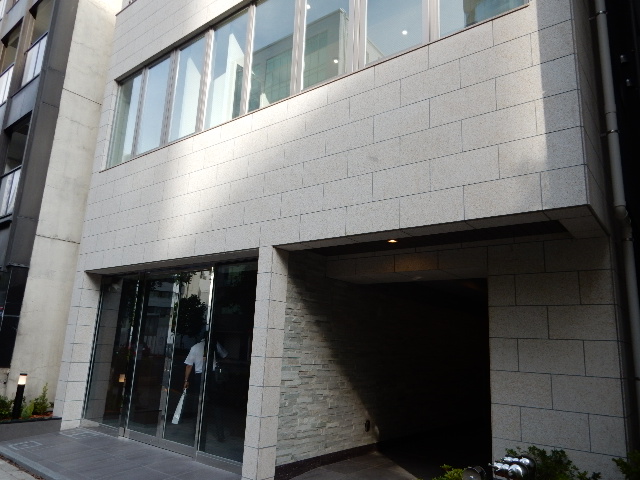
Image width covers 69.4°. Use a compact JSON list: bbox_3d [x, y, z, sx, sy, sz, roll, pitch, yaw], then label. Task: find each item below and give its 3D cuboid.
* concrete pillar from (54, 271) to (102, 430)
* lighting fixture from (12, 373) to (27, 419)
[{"bbox_3d":[-4.068,1.816,7.792,0.320,2.545,0.310,-7,-16,38],"label":"concrete pillar"},{"bbox_3d":[-4.750,2.485,7.323,0.100,0.705,0.100,-7,-16,38],"label":"lighting fixture"}]

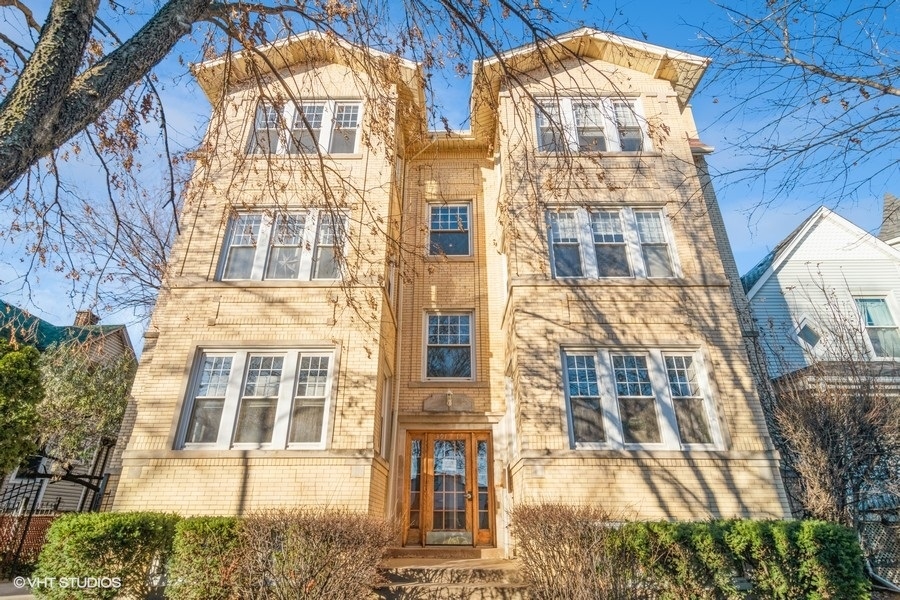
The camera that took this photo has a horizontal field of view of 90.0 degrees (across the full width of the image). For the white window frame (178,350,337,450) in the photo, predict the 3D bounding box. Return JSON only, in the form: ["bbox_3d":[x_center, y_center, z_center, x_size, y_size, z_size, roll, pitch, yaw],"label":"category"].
[{"bbox_3d":[-3.254,1.668,7.715,2.440,1.719,0.150,0,-24,0],"label":"white window frame"}]

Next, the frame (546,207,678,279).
[{"bbox_3d":[3.250,-1.169,9.062,2.444,1.658,0.150,0,-24,0],"label":"frame"}]

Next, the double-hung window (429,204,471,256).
[{"bbox_3d":[0.009,-1.819,11.547,1.117,1.601,0.120,0,-24,0],"label":"double-hung window"}]

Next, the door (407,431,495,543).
[{"bbox_3d":[-0.004,3.741,9.031,1.782,2.138,0.120,0,-24,0],"label":"door"}]

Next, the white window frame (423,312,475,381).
[{"bbox_3d":[-0.002,1.064,10.248,1.161,1.601,0.120,0,-24,0],"label":"white window frame"}]

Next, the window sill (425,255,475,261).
[{"bbox_3d":[-0.014,-0.993,11.109,1.236,0.140,0.150,0,-24,0],"label":"window sill"}]

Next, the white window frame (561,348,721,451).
[{"bbox_3d":[3.247,1.688,7.774,2.521,1.742,0.150,0,-24,0],"label":"white window frame"}]

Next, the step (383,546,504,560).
[{"bbox_3d":[-0.076,4.666,8.284,2.164,0.161,0.500,0,-24,0],"label":"step"}]

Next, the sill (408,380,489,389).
[{"bbox_3d":[-0.022,1.856,9.825,1.748,0.150,0.150,0,-24,0],"label":"sill"}]

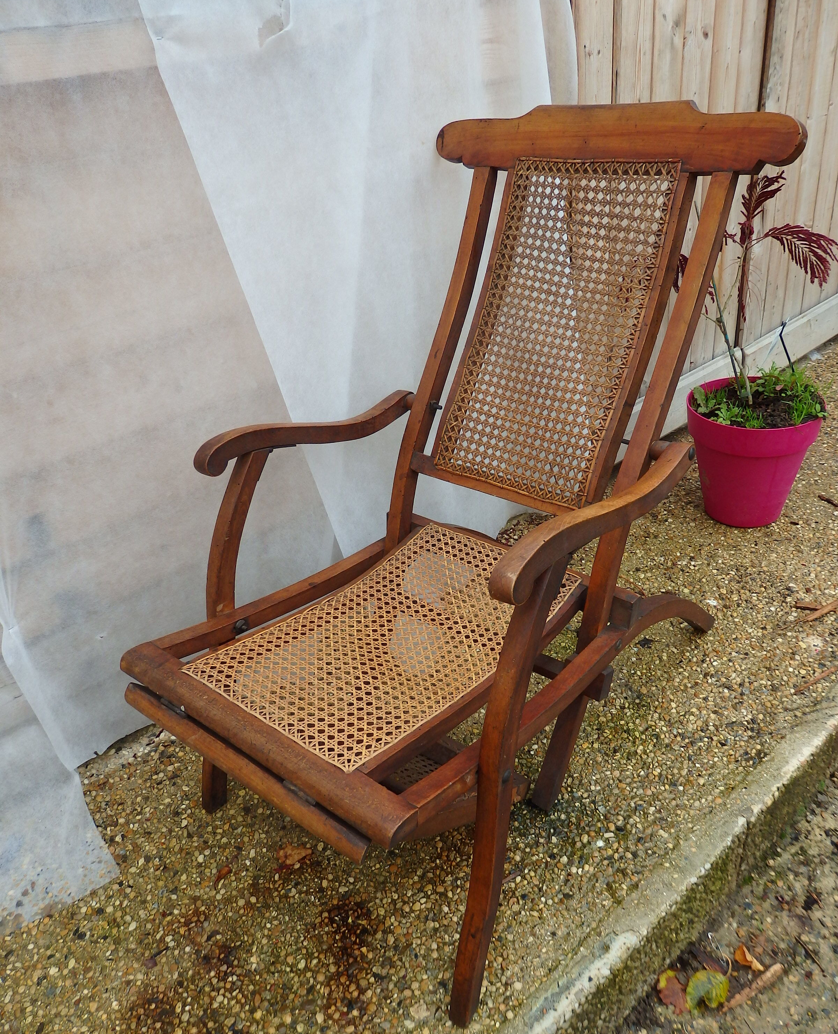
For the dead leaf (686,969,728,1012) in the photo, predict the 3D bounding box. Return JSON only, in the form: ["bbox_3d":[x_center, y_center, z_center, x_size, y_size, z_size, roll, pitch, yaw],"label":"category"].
[{"bbox_3d":[0.413,0.682,1.158,0.060,0.020,0.065,-4,30,2],"label":"dead leaf"}]

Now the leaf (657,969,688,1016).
[{"bbox_3d":[0.368,0.687,1.167,0.037,0.010,0.066,-4,30,3],"label":"leaf"}]

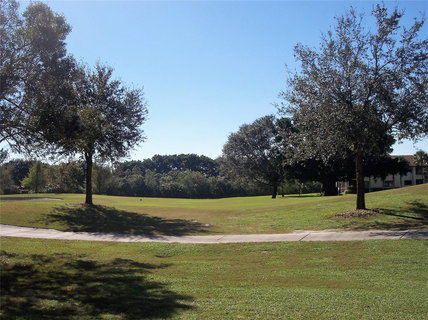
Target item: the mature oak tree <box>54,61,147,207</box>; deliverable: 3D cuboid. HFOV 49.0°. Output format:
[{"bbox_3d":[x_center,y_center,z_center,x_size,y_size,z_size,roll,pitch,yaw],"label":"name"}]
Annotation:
[{"bbox_3d":[-6.280,-1.390,25.500,5.600,7.600,5.500,0,-3,0],"label":"mature oak tree"}]

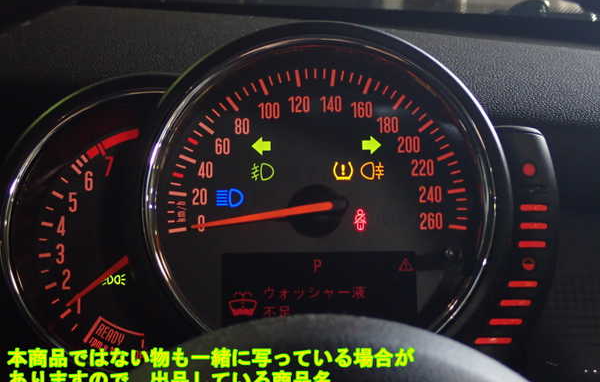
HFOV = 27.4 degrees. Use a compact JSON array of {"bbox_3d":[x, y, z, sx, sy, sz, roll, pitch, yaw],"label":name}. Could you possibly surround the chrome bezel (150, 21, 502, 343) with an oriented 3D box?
[{"bbox_3d":[0.008,0.003,0.453,0.133,0.133,0.030,0,-17,-1],"label":"chrome bezel"}]

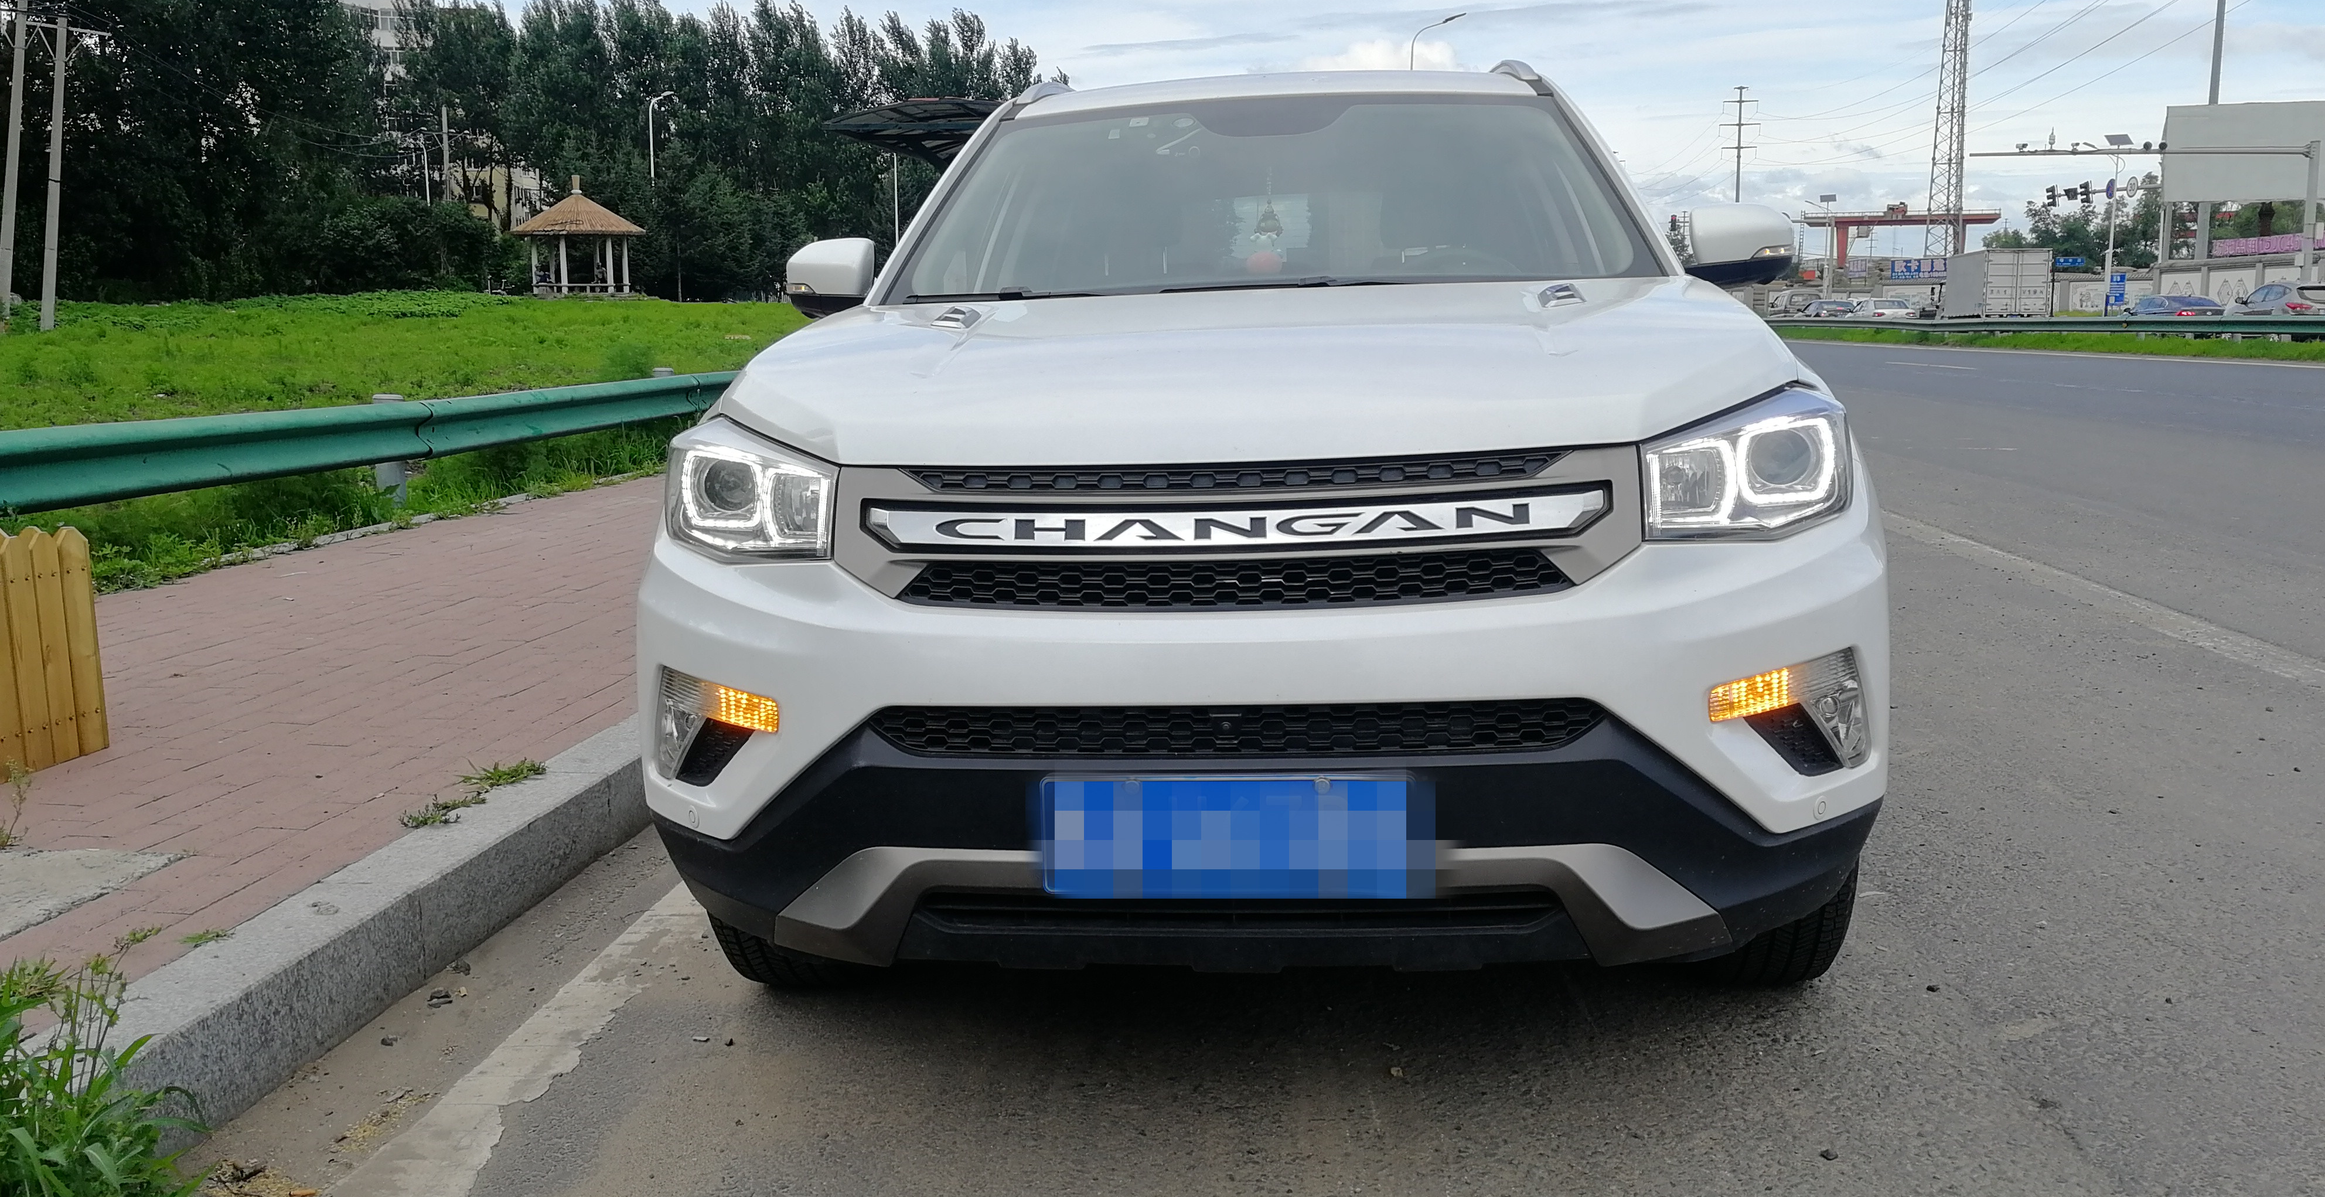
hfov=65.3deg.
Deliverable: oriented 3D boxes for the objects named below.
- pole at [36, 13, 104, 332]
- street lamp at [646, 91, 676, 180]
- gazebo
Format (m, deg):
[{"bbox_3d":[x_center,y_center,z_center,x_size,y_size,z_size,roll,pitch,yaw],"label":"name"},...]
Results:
[{"bbox_3d":[-23.531,-9.148,39.057,1.100,6.700,0.400,6,9,-1],"label":"pole"},{"bbox_3d":[-23.111,-18.449,83.151,1.250,9.206,0.320,0,9,0],"label":"street lamp"},{"bbox_3d":[-25.010,-15.444,77.547,5.611,5.032,5.611,-3,9,-17],"label":"gazebo"}]

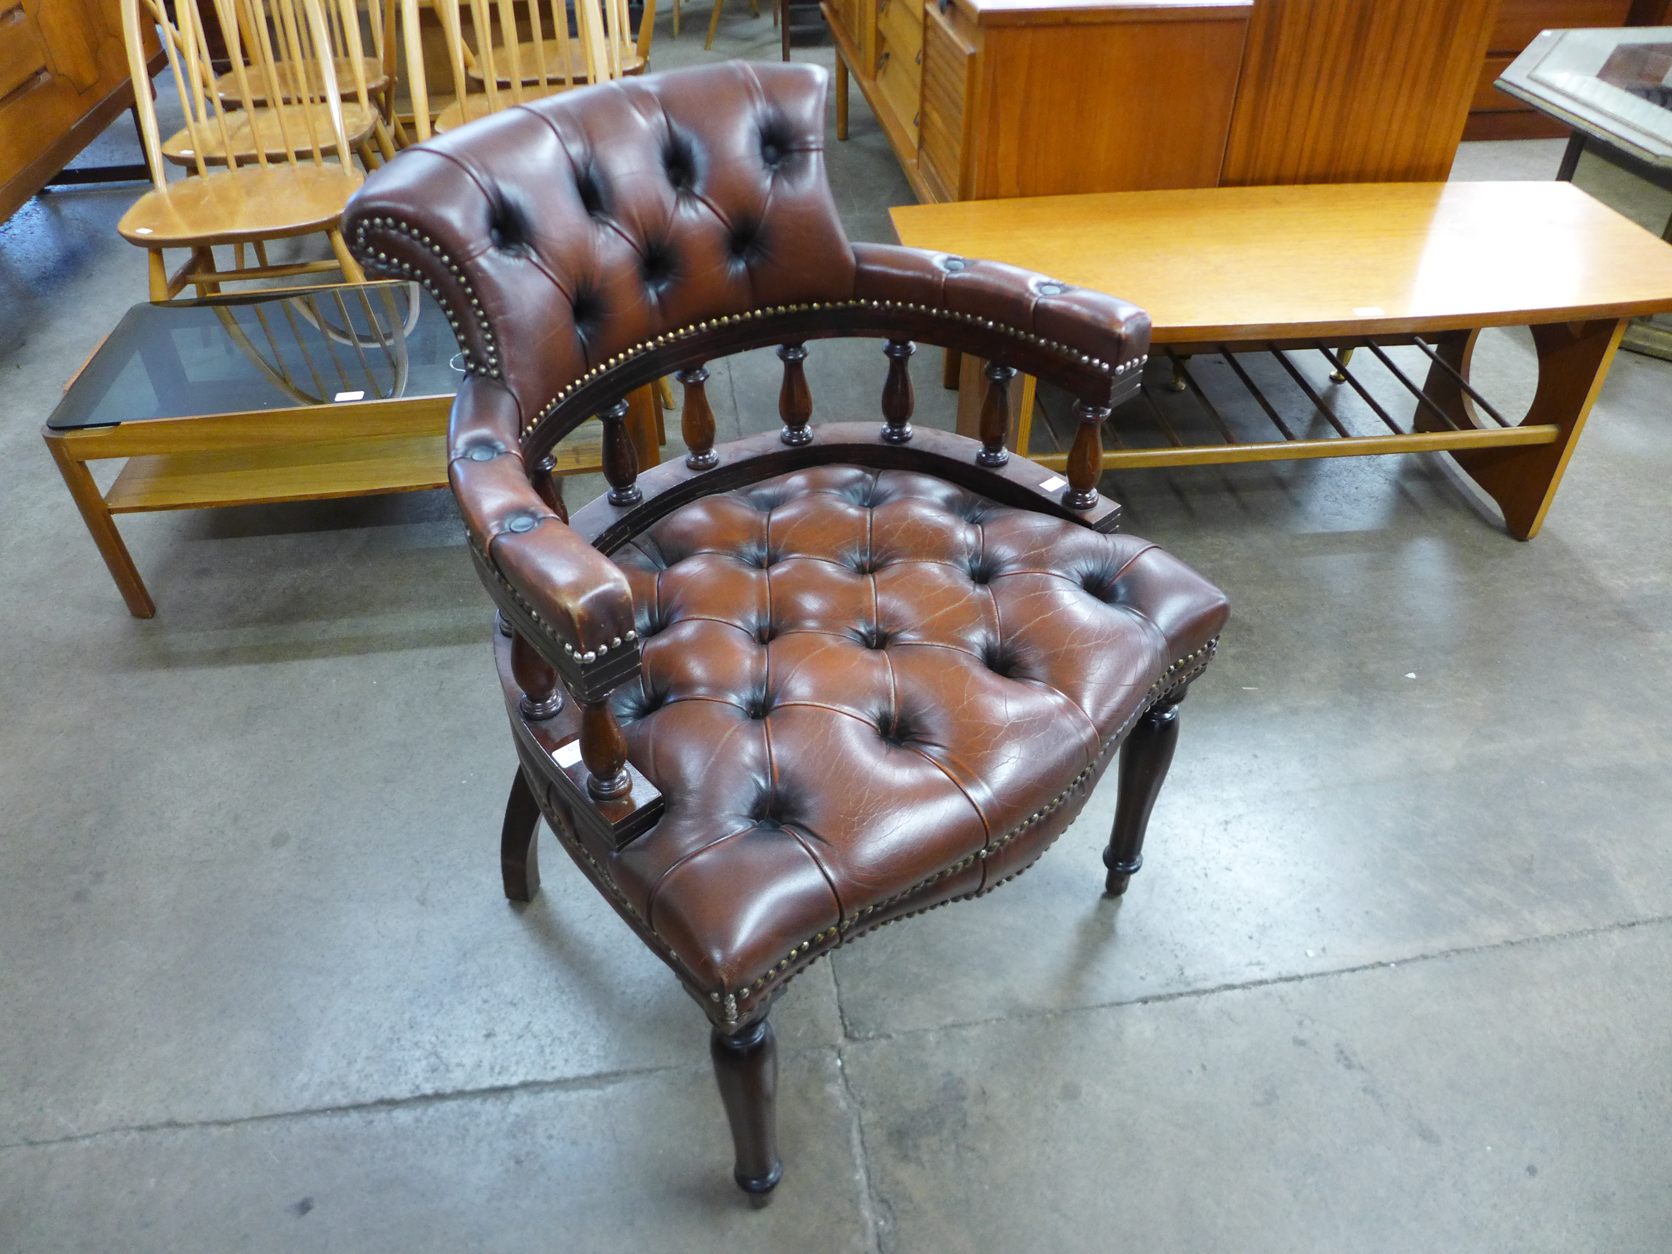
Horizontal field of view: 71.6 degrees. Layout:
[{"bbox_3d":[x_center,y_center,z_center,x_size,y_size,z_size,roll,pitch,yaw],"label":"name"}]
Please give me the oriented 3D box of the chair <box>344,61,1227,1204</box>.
[{"bbox_3d":[-0.044,-0.009,1.175,0.634,0.867,0.682,-30,49,-30],"label":"chair"}]

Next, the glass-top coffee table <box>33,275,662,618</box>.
[{"bbox_3d":[-0.725,-0.321,1.942,0.858,0.354,0.424,-5,41,-6],"label":"glass-top coffee table"}]

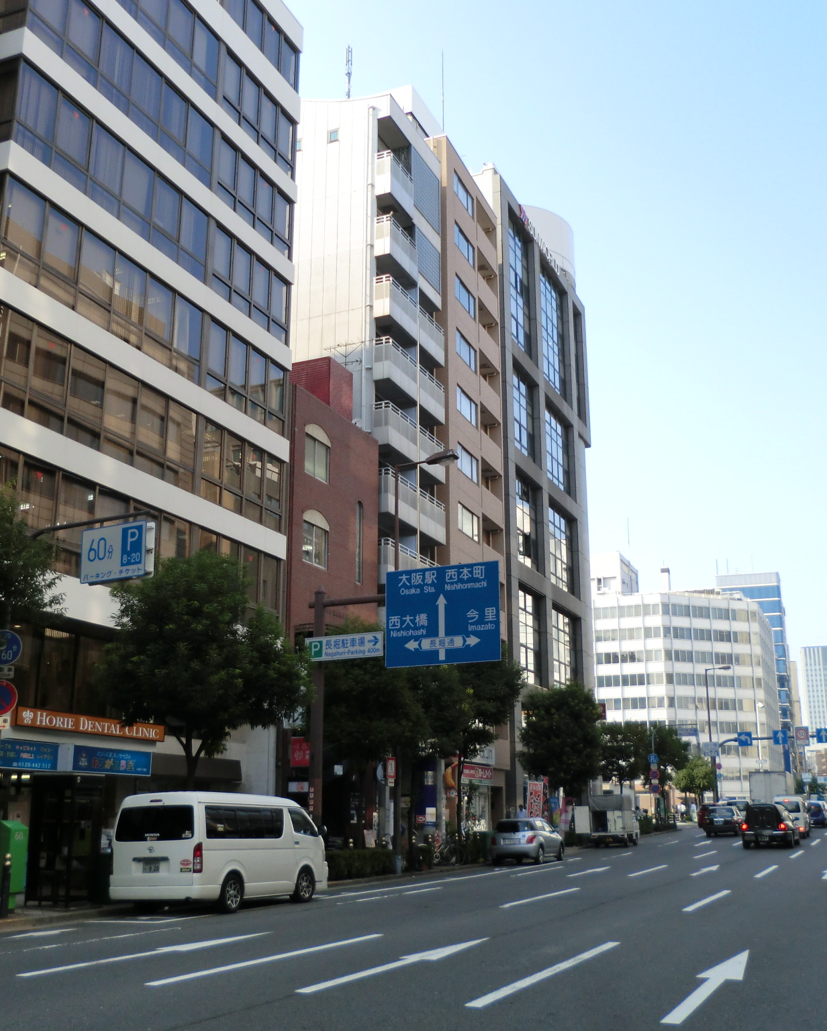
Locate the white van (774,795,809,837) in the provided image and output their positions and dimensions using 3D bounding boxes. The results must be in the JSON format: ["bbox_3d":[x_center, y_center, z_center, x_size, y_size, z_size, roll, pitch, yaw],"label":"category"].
[{"bbox_3d":[18.114,14.443,51.357,1.500,1.900,3.500,-7,-17,23],"label":"white van"}]

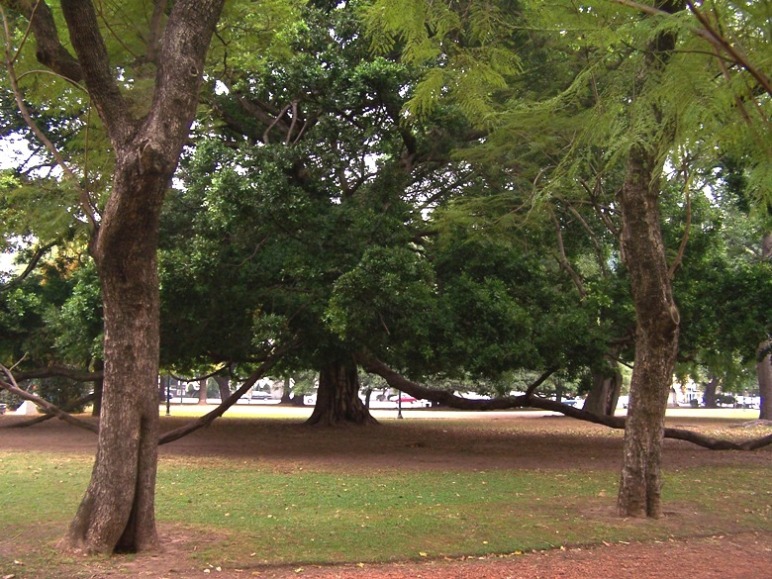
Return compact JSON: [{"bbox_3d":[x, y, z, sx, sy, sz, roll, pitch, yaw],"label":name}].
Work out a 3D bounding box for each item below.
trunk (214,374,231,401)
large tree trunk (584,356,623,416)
[{"bbox_3d":[-15.819,9.603,82.000,1.500,2.750,1.300,0,-7,0],"label":"trunk"},{"bbox_3d":[12.319,5.508,48.000,2.100,3.400,2.000,0,-7,0],"label":"large tree trunk"}]

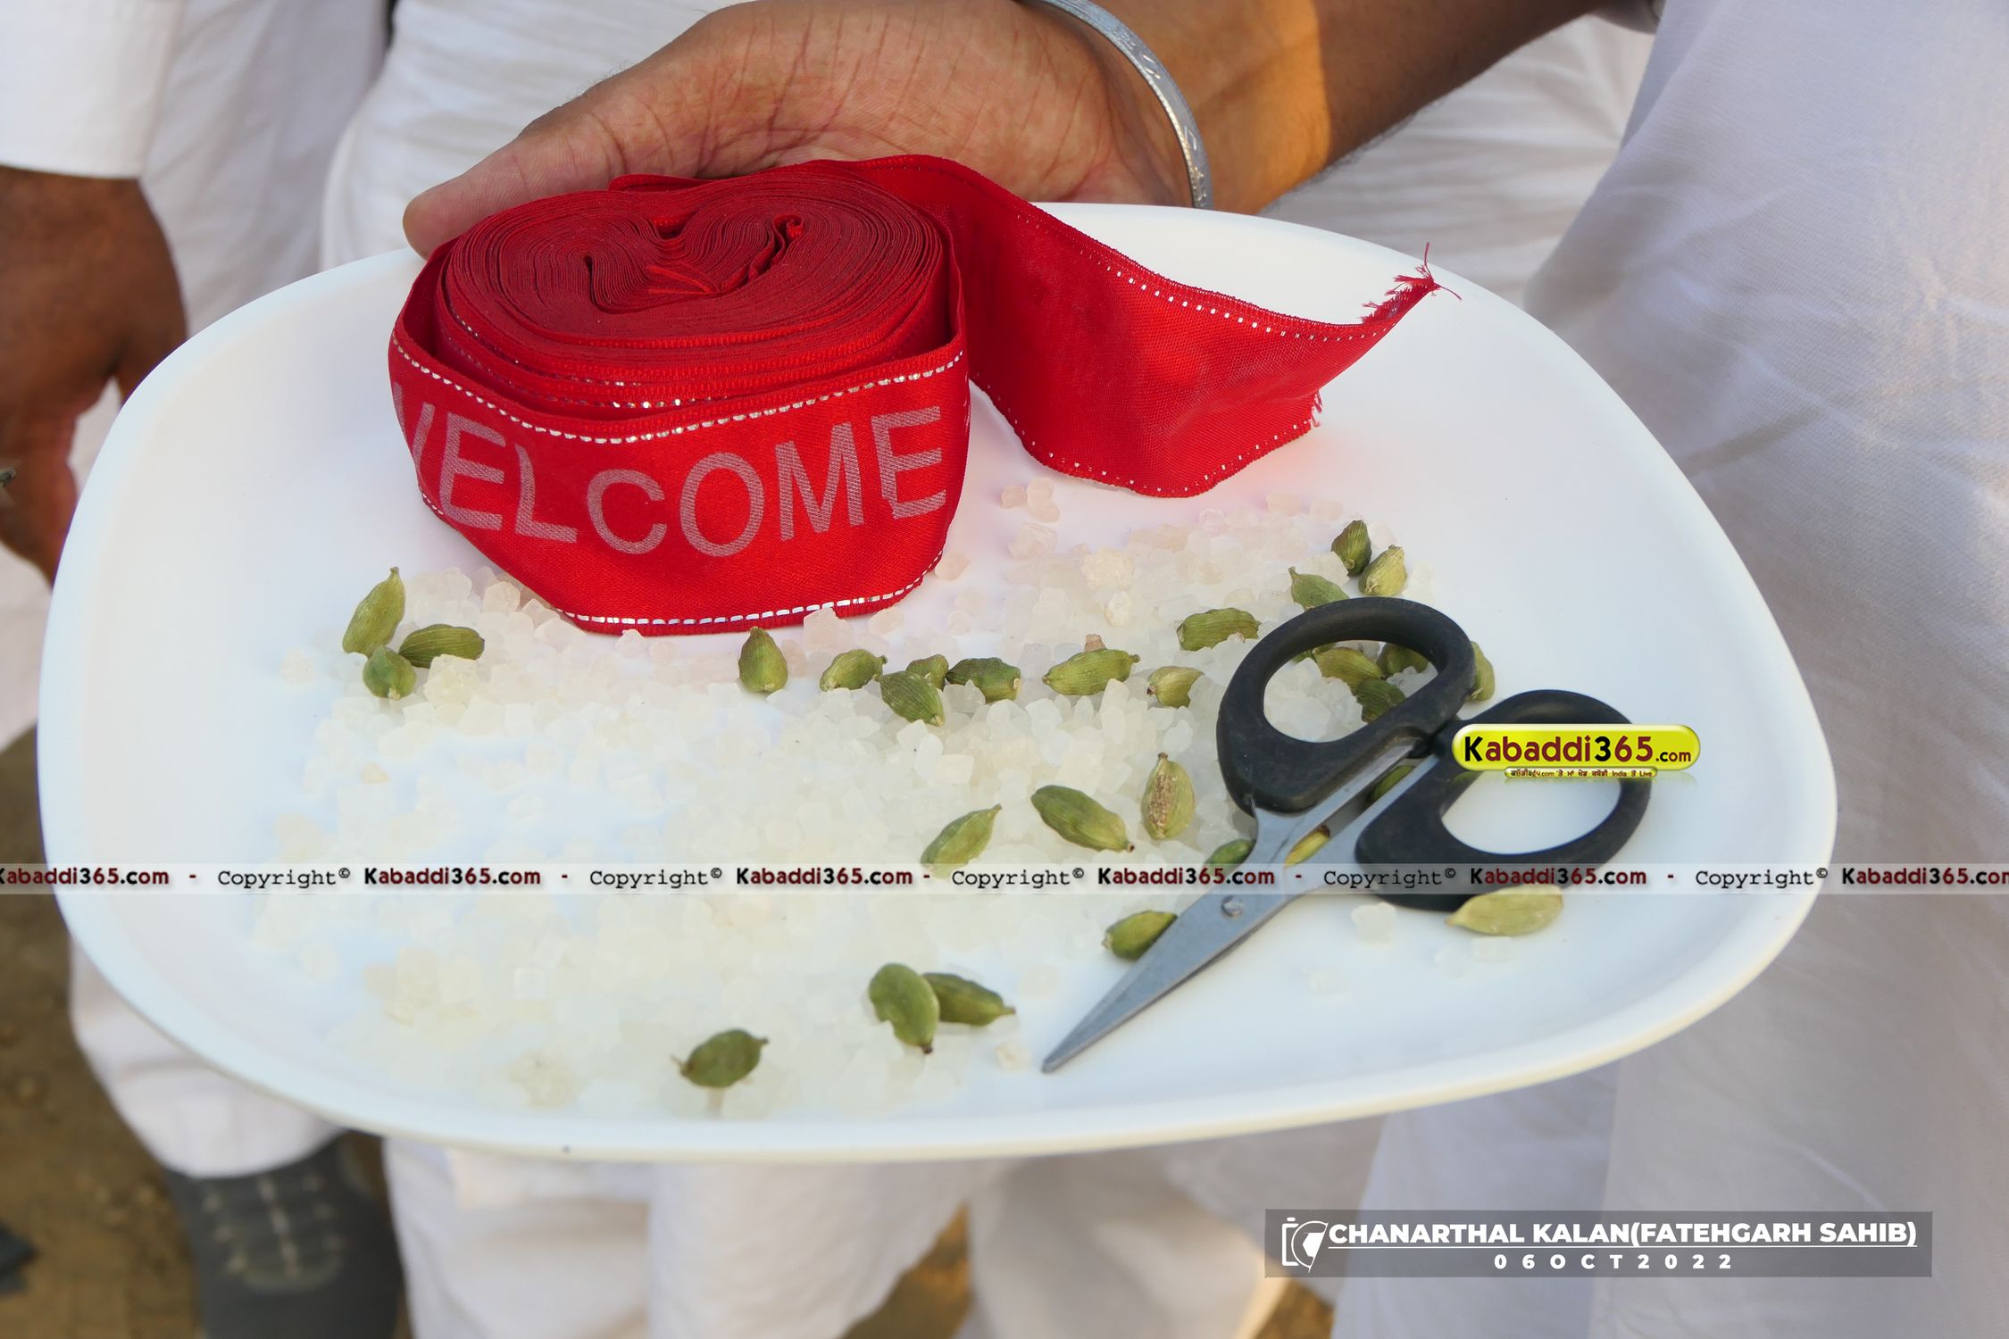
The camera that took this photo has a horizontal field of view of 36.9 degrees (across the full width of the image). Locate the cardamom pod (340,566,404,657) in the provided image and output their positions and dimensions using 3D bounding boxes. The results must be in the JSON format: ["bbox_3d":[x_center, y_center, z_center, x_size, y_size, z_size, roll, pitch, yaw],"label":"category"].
[{"bbox_3d":[-0.112,-0.010,0.534,0.008,0.008,0.022,9,47,9],"label":"cardamom pod"}]

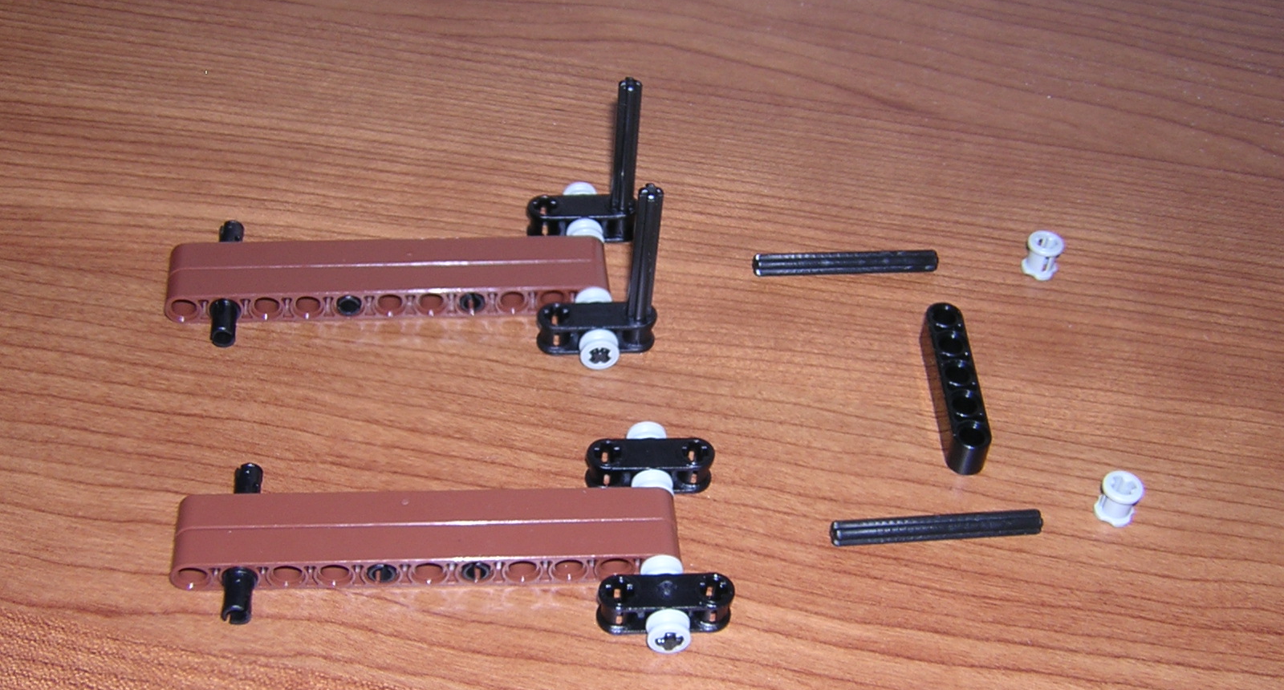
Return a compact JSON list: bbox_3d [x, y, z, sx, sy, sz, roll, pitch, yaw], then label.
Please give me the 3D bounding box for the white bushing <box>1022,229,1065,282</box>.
[{"bbox_3d":[0.085,-0.019,0.370,0.007,0.008,0.007,3,44,-3],"label":"white bushing"}]

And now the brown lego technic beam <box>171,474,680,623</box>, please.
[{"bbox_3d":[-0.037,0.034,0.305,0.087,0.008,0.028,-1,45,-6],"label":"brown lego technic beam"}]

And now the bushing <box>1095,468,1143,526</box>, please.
[{"bbox_3d":[0.088,0.029,0.321,0.007,0.008,0.007,3,44,-3],"label":"bushing"}]

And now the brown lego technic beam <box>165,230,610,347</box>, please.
[{"bbox_3d":[-0.051,-0.013,0.351,0.088,0.007,0.016,-2,44,-7],"label":"brown lego technic beam"}]

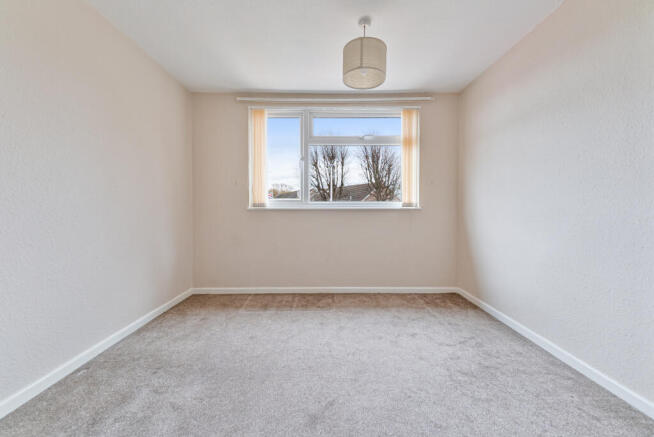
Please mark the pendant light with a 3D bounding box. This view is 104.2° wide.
[{"bbox_3d":[0.272,-1.209,1.827,0.304,0.407,0.304,0,2,0],"label":"pendant light"}]

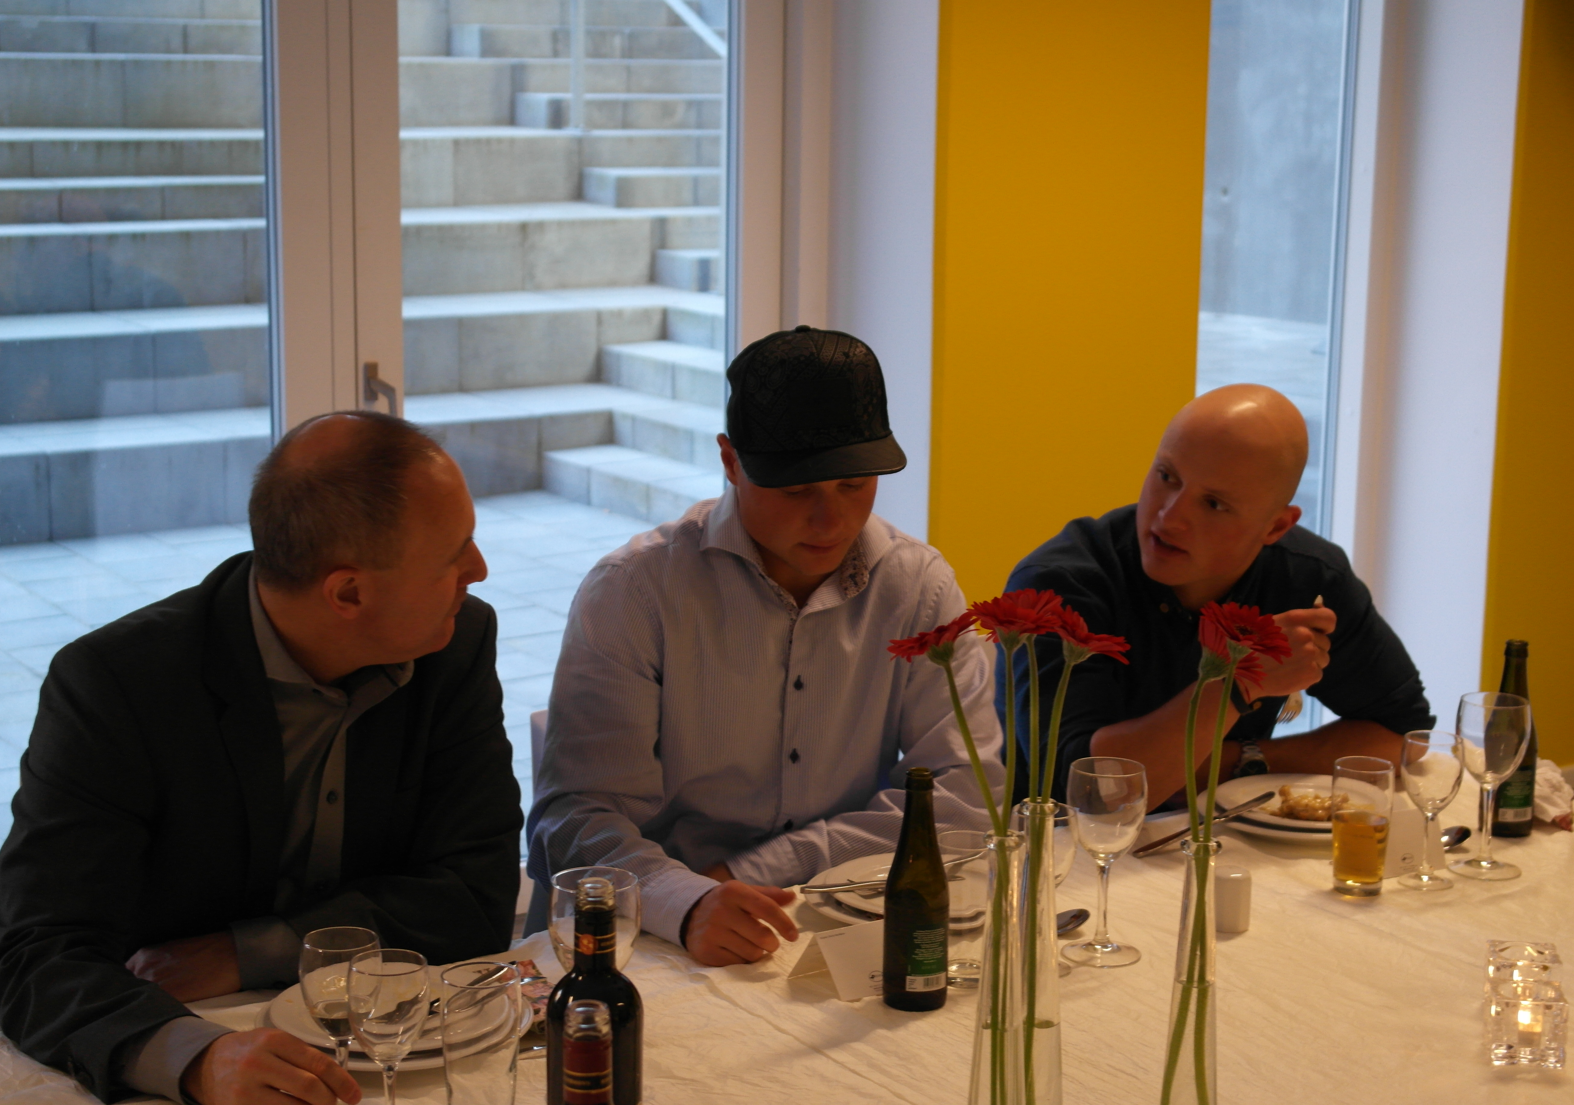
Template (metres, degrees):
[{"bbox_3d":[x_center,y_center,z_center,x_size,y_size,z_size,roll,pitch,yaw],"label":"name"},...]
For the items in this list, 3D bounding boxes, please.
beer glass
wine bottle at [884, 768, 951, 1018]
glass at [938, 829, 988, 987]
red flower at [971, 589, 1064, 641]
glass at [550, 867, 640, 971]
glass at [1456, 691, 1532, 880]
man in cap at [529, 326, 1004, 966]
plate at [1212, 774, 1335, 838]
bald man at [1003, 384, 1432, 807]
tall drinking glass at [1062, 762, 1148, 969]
[{"bbox_3d":[0.631,0.302,2.933,0.066,0.142,0.066,1,11,0],"label":"beer glass"},{"bbox_3d":[0.125,0.319,2.543,0.061,0.229,0.061,1,11,0],"label":"wine bottle"},{"bbox_3d":[0.176,0.351,2.612,0.065,0.142,0.065,2,11,4],"label":"glass"},{"bbox_3d":[0.186,0.051,2.170,0.075,0.036,0.075,1,2,5],"label":"red flower"},{"bbox_3d":[-0.166,0.380,2.325,0.083,0.198,0.083,1,11,0],"label":"glass"},{"bbox_3d":[0.786,0.261,2.982,0.081,0.196,0.081,4,11,15],"label":"glass"},{"bbox_3d":[-0.006,0.417,3.002,0.560,1.330,0.700,-4,12,-22],"label":"man in cap"},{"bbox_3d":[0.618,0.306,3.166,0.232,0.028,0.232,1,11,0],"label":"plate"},{"bbox_3d":[0.524,0.391,3.403,0.580,1.245,0.700,0,11,-3],"label":"bald man"},{"bbox_3d":[0.322,0.313,2.706,0.082,0.198,0.082,1,11,0],"label":"tall drinking glass"}]

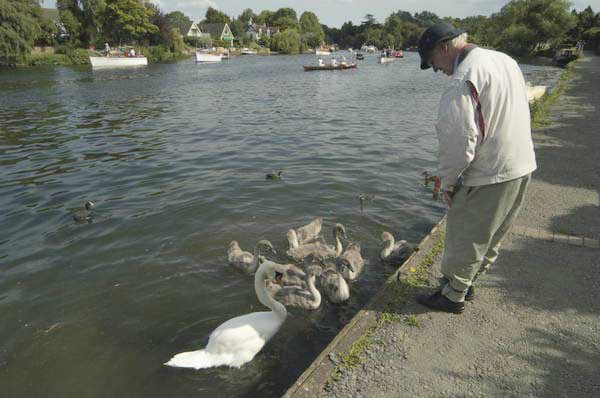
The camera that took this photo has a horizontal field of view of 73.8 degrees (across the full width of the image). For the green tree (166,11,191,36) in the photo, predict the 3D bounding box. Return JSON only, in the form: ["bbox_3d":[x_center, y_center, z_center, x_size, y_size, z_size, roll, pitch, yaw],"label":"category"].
[{"bbox_3d":[-35.889,-50.431,119.909,8.271,10.910,8.271,0,21,0],"label":"green tree"}]

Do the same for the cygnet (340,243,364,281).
[{"bbox_3d":[0.515,0.565,3.834,0.200,0.250,0.430,4,21,9],"label":"cygnet"}]

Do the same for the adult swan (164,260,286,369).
[{"bbox_3d":[-0.450,0.708,2.461,0.860,0.650,0.360,-12,24,-28],"label":"adult swan"}]

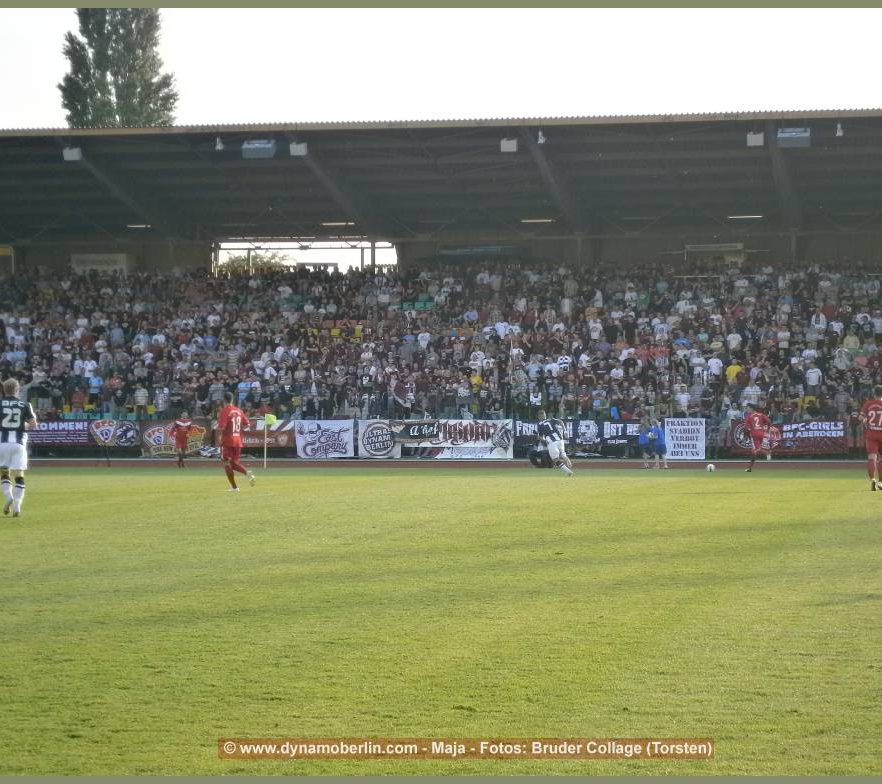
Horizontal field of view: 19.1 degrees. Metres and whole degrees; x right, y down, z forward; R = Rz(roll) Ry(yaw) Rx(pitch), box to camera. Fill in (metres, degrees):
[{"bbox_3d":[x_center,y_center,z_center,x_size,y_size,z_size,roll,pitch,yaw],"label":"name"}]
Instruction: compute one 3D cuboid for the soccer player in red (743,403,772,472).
[{"bbox_3d":[8.086,1.177,66.800,0.650,1.742,0.800,0,-1,-20],"label":"soccer player in red"}]

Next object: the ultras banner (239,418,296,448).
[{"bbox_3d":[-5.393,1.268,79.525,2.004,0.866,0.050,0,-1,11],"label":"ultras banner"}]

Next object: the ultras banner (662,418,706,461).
[{"bbox_3d":[7.186,1.389,77.135,1.208,1.199,0.050,0,-1,11],"label":"ultras banner"}]

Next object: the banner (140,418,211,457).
[{"bbox_3d":[-9.036,1.568,89.256,2.515,1.295,0.050,0,-1,11],"label":"banner"}]

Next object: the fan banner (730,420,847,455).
[{"bbox_3d":[10.168,1.330,76.568,3.396,0.994,0.050,0,-1,11],"label":"fan banner"}]

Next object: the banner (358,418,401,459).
[{"bbox_3d":[-1.838,1.423,78.849,1.324,1.159,0.050,0,-1,11],"label":"banner"}]

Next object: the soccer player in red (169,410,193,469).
[{"bbox_3d":[-7.432,1.356,75.000,0.600,1.653,0.380,0,-1,-3],"label":"soccer player in red"}]

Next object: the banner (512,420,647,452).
[{"bbox_3d":[4.203,1.261,77.701,4.096,0.831,0.050,0,-1,11],"label":"banner"}]

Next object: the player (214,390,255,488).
[{"bbox_3d":[-3.633,0.888,46.300,0.650,1.759,0.550,0,-1,44],"label":"player"}]

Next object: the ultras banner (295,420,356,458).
[{"bbox_3d":[-3.509,1.436,79.167,1.831,1.149,0.050,0,-1,11],"label":"ultras banner"}]

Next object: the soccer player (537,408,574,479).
[{"bbox_3d":[2.711,1.207,62.000,0.780,1.563,0.900,0,-1,-23],"label":"soccer player"}]

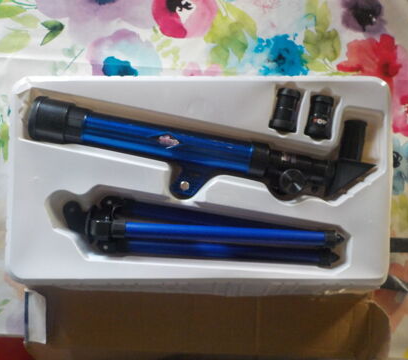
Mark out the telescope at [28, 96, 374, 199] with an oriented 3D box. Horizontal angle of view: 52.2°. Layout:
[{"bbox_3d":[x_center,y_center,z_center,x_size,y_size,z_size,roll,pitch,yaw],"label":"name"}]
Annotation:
[{"bbox_3d":[-0.002,-0.041,0.503,0.418,0.050,0.130,10,84,1],"label":"telescope"}]

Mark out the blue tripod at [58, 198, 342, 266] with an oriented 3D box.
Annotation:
[{"bbox_3d":[0.000,0.062,0.499,0.335,0.055,0.068,3,84,0],"label":"blue tripod"}]

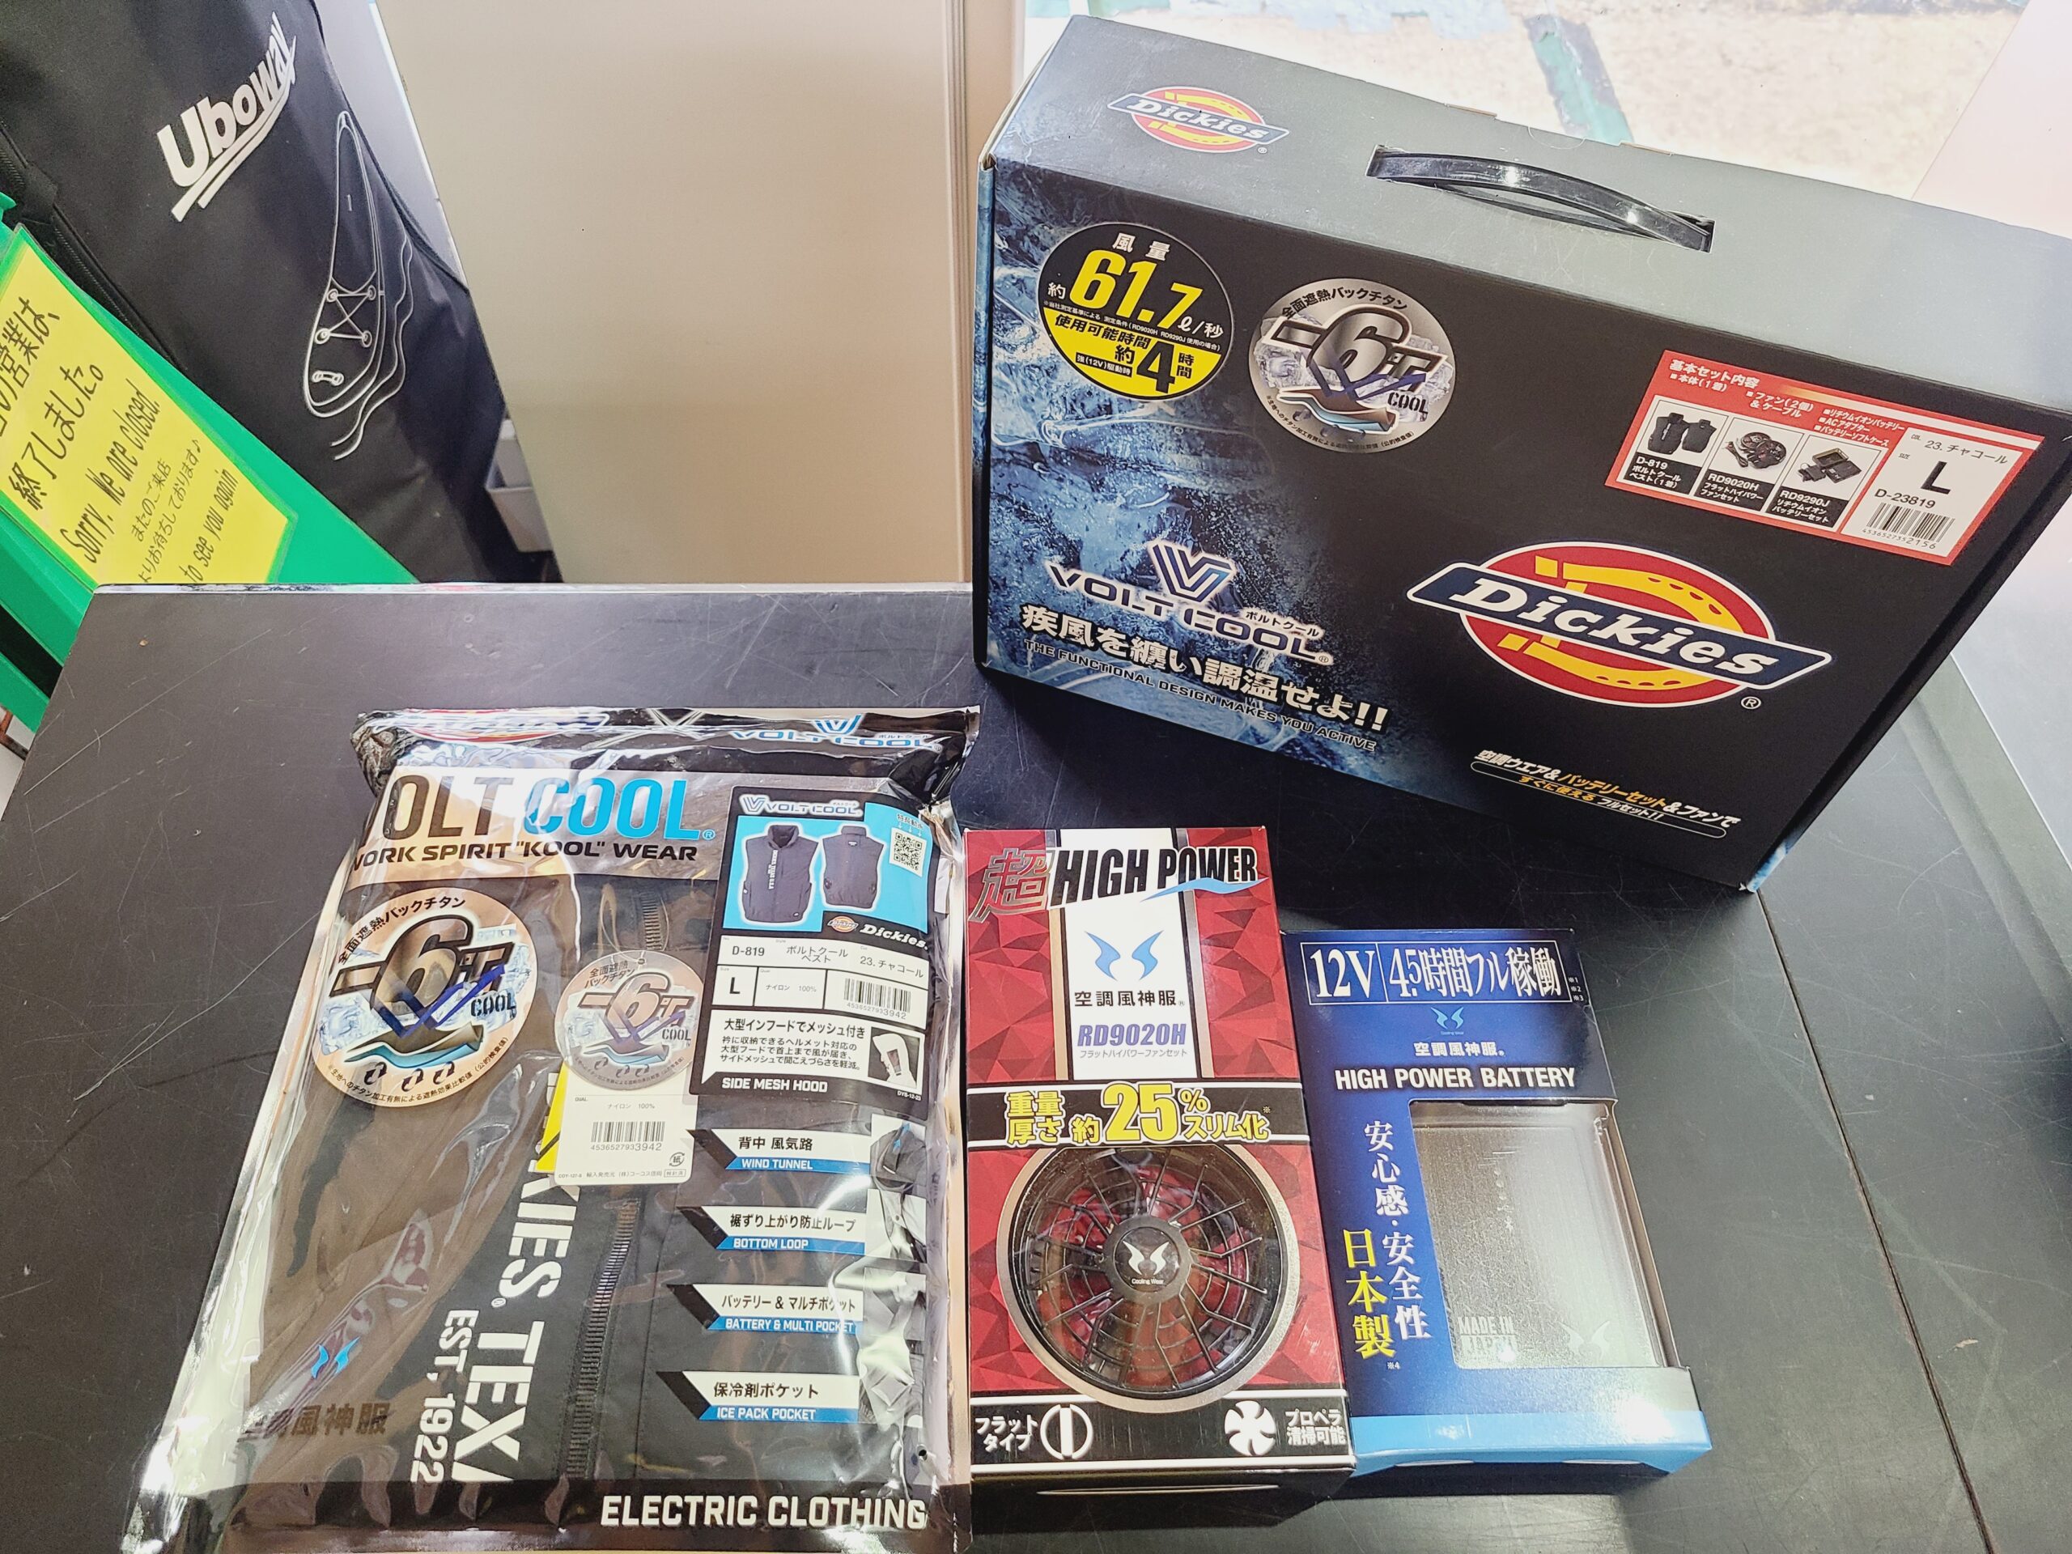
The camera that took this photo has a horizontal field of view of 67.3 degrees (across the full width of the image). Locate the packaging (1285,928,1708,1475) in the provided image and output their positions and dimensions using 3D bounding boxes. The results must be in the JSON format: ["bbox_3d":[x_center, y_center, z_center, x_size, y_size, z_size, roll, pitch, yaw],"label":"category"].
[{"bbox_3d":[0.170,0.163,0.621,0.126,0.041,0.210,0,54,-2],"label":"packaging"}]

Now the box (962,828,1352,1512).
[{"bbox_3d":[0.039,0.144,0.626,0.131,0.048,0.265,0,54,-2],"label":"box"}]

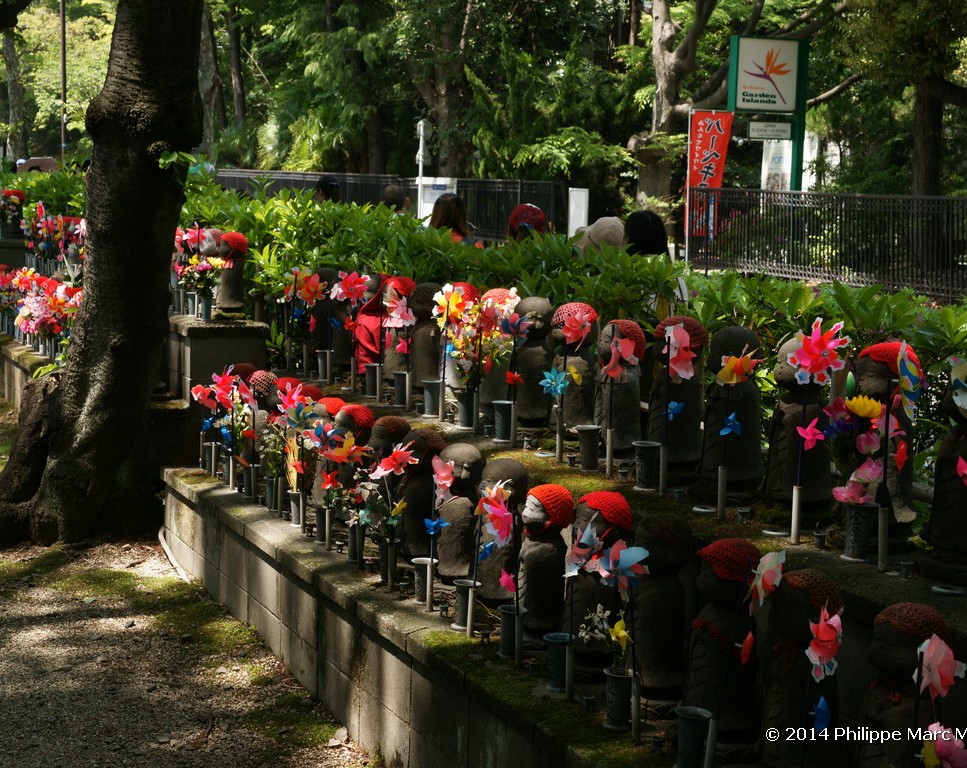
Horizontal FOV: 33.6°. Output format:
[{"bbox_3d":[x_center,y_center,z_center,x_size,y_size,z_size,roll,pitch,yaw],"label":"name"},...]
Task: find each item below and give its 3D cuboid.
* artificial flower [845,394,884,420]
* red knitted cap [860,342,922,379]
[{"bbox_3d":[0.883,0.055,3.717,0.088,0.062,0.090,-1,7,-25],"label":"artificial flower"},{"bbox_3d":[1.039,-0.059,4.070,0.155,0.092,0.145,1,6,0],"label":"red knitted cap"}]

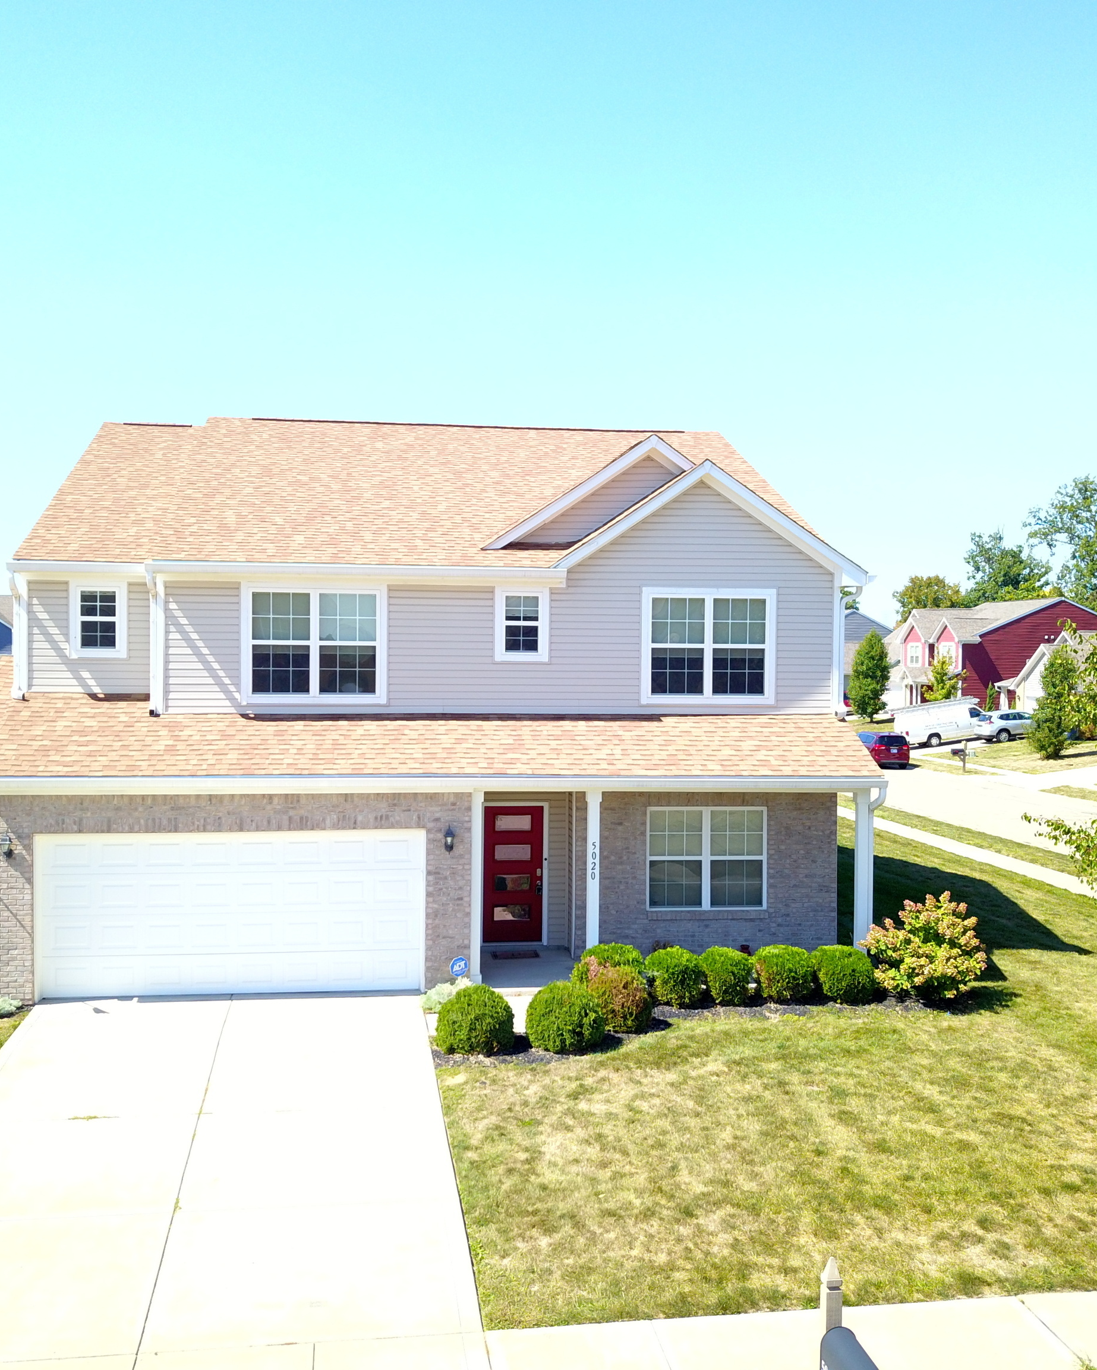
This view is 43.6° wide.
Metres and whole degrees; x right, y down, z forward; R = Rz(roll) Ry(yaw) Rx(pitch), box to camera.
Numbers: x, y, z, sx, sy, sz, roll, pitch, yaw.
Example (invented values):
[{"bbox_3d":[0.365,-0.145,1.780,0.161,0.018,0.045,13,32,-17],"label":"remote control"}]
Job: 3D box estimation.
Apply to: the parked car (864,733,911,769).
[{"bbox_3d":[17.075,3.225,72.056,2.020,1.780,5.170,0,2,-8],"label":"parked car"}]

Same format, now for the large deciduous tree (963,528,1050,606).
[{"bbox_3d":[46.303,-7.297,140.255,10.000,17.014,10.000,0,2,-8],"label":"large deciduous tree"}]

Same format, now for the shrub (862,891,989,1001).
[{"bbox_3d":[5.030,3.480,18.400,1.650,1.430,1.600,0,2,-7],"label":"shrub"}]

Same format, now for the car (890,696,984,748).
[{"bbox_3d":[22.734,2.318,78.200,5.700,2.250,2.000,-6,2,-7],"label":"car"}]

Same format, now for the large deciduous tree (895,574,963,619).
[{"bbox_3d":[36.598,-4.762,131.964,7.500,11.750,7.500,0,2,-7],"label":"large deciduous tree"}]

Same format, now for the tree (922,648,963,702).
[{"bbox_3d":[23.912,0.434,83.575,2.600,5.130,2.600,0,2,-7],"label":"tree"}]

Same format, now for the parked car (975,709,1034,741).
[{"bbox_3d":[25.991,2.153,75.140,4.650,1.710,1.840,-6,3,-8],"label":"parked car"}]

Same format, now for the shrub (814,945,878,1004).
[{"bbox_3d":[3.879,3.795,17.930,0.860,0.770,0.860,0,2,-8],"label":"shrub"}]

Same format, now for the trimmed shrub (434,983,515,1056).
[{"bbox_3d":[-0.860,3.910,16.150,0.950,0.850,0.930,0,2,-7],"label":"trimmed shrub"}]

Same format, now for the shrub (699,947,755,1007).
[{"bbox_3d":[2.321,3.758,17.712,0.800,0.780,0.800,0,2,-8],"label":"shrub"}]

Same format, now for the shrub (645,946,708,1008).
[{"bbox_3d":[1.640,3.747,17.617,0.820,0.780,0.820,0,2,-8],"label":"shrub"}]

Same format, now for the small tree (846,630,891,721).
[{"bbox_3d":[21.822,-0.620,93.553,3.000,6.250,3.000,0,2,-7],"label":"small tree"}]

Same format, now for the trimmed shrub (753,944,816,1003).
[{"bbox_3d":[3.076,3.744,17.817,0.820,0.760,0.820,0,2,-8],"label":"trimmed shrub"}]

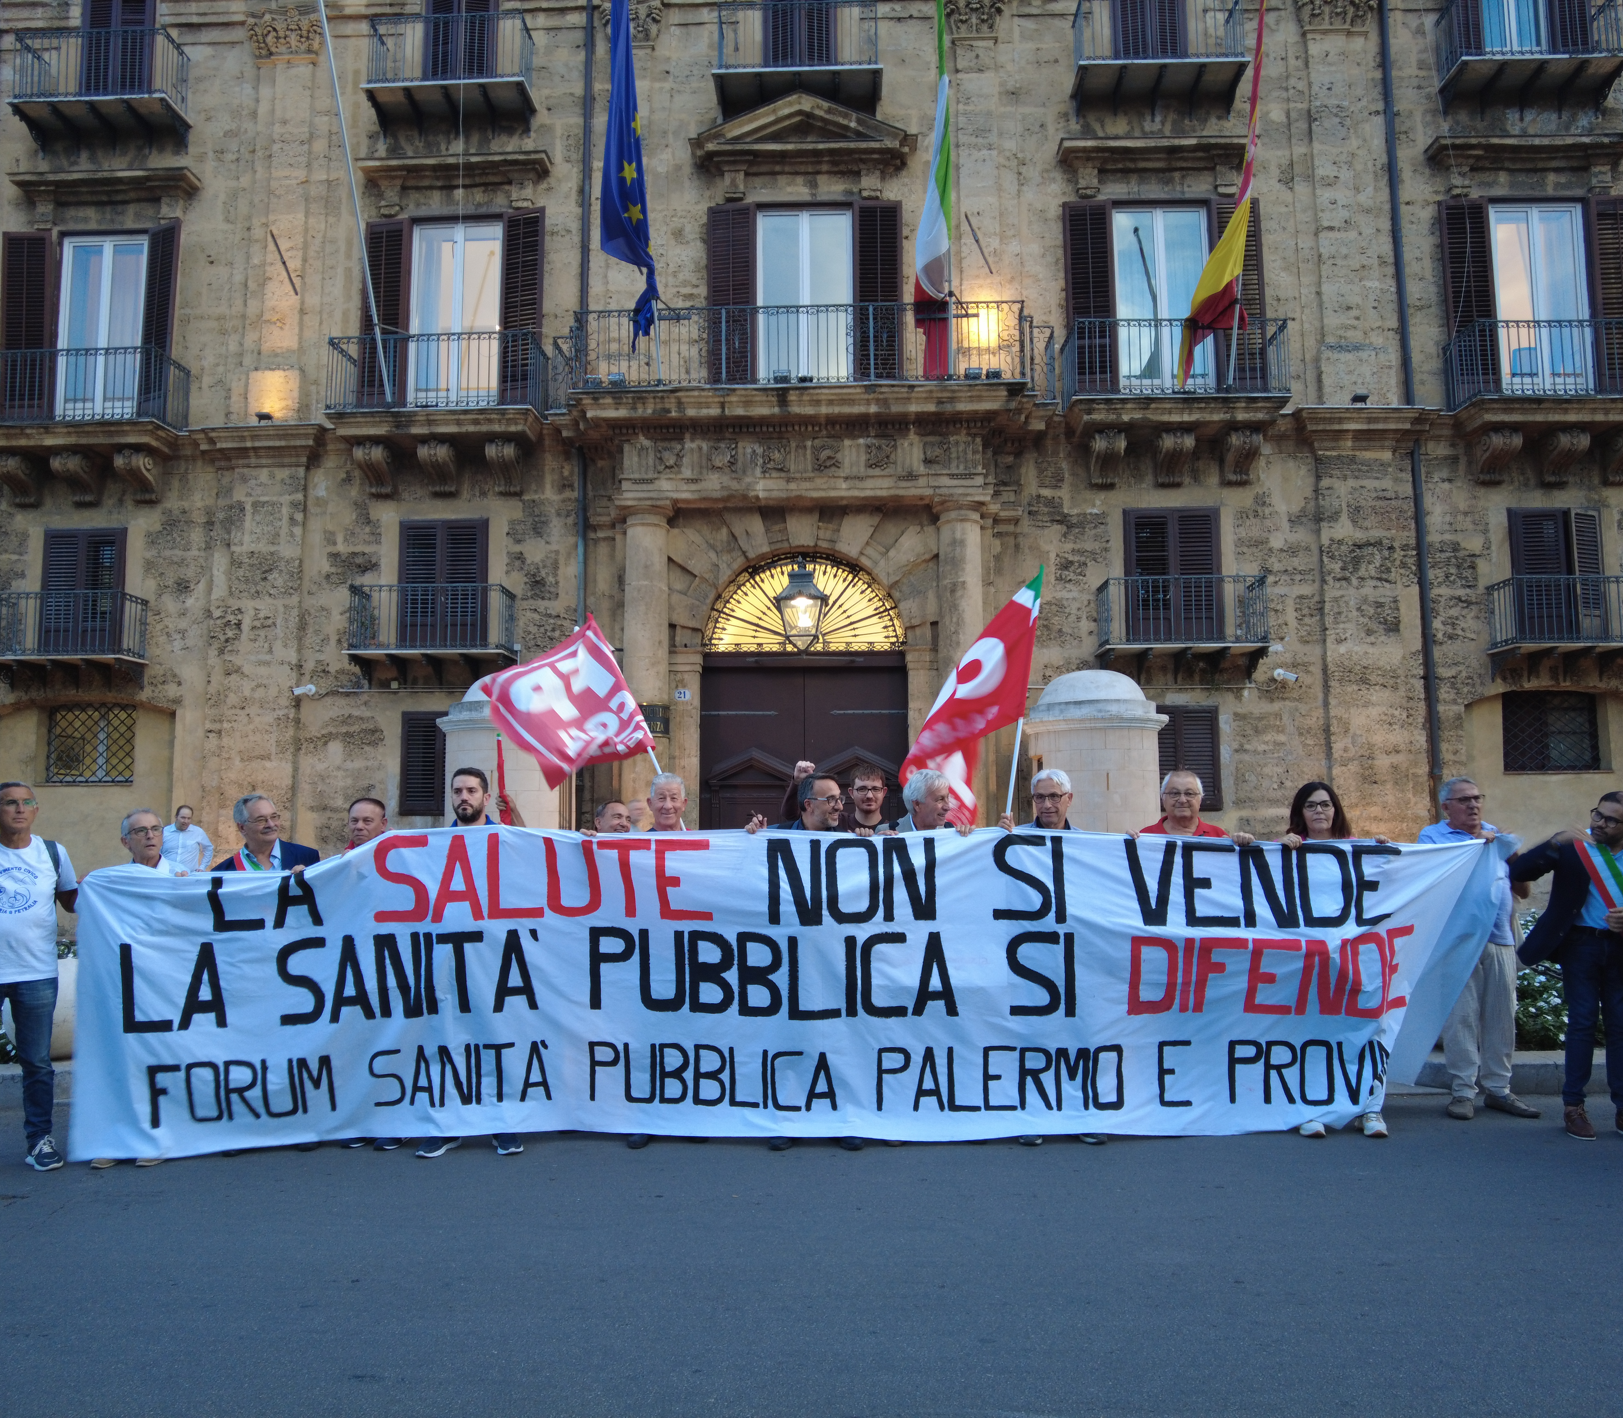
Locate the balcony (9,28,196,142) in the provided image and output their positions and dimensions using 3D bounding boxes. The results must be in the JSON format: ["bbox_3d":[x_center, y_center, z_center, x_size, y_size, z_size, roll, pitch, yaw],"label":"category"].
[{"bbox_3d":[-10.229,-9.011,15.788,2.281,1.162,0.720,-1,-5,2],"label":"balcony"}]

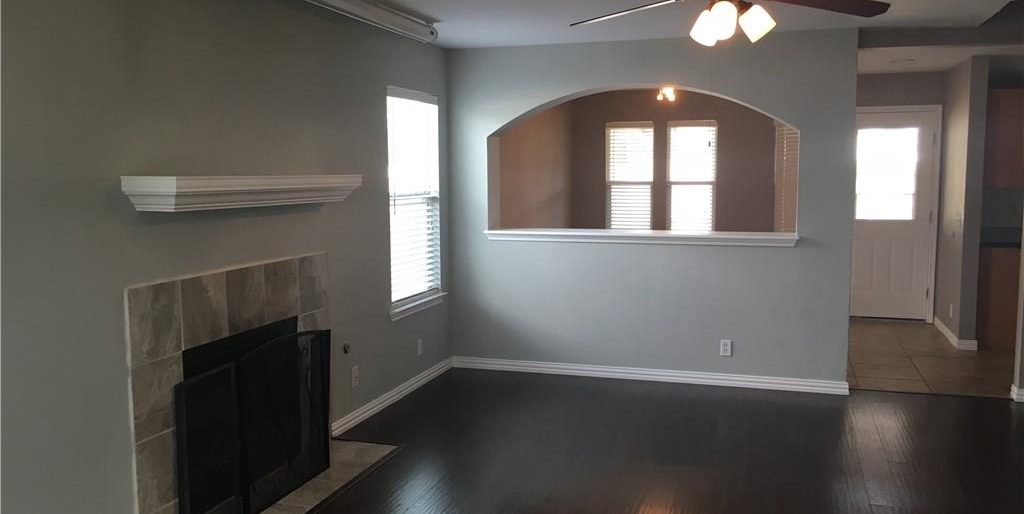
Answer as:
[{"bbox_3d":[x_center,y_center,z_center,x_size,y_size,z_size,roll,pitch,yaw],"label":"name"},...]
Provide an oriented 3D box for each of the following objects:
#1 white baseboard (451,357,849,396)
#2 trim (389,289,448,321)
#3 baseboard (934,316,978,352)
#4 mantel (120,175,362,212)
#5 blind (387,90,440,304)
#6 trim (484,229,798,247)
[{"bbox_3d":[0.908,0.852,6.234,2.887,0.085,0.016,1,6,17],"label":"white baseboard"},{"bbox_3d":[-0.672,0.345,6.046,0.113,0.082,1.000,1,6,17],"label":"trim"},{"bbox_3d":[4.002,0.682,7.763,0.165,0.085,1.290,1,6,17],"label":"baseboard"},{"bbox_3d":[-1.158,-0.310,3.987,0.255,0.133,1.504,1,6,17],"label":"mantel"},{"bbox_3d":[-0.720,-0.416,5.984,0.062,1.423,0.840,1,6,17],"label":"blind"},{"bbox_3d":[0.911,-0.146,6.279,2.244,0.070,0.330,1,6,17],"label":"trim"}]

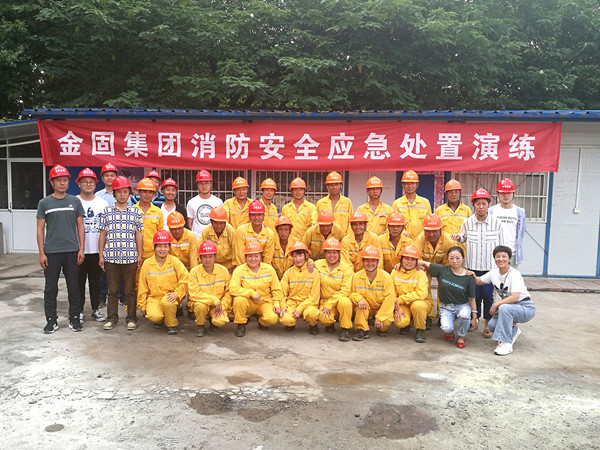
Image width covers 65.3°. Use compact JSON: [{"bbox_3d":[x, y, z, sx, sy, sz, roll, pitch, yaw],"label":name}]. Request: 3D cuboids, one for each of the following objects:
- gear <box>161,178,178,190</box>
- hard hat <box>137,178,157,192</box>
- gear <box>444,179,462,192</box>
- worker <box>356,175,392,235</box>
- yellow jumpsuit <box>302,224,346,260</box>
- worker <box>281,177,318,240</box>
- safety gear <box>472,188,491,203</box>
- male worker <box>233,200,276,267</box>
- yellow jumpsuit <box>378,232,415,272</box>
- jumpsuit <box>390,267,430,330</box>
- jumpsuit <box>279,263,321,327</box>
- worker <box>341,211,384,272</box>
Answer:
[{"bbox_3d":[-1.725,-0.534,6.200,0.220,0.160,0.270,0,5,-6],"label":"gear"},{"bbox_3d":[-1.768,-0.459,5.400,0.215,0.160,0.275,-1,10,-22],"label":"hard hat"},{"bbox_3d":[1.873,-0.475,5.700,0.215,0.160,0.275,2,2,17],"label":"gear"},{"bbox_3d":[0.949,0.218,5.880,0.490,1.650,0.330,1,6,3],"label":"worker"},{"bbox_3d":[0.285,0.525,5.680,0.530,1.112,0.550,1,5,0],"label":"yellow jumpsuit"},{"bbox_3d":[-0.013,0.241,6.080,0.520,1.710,0.330,1,4,0],"label":"worker"},{"bbox_3d":[2.005,-0.324,5.170,0.215,0.160,0.275,3,-8,19],"label":"safety gear"},{"bbox_3d":[-0.553,0.377,5.686,0.520,1.360,0.620,0,6,-3],"label":"male worker"},{"bbox_3d":[1.171,0.535,5.680,0.480,0.980,0.580,1,6,5],"label":"yellow jumpsuit"},{"bbox_3d":[1.232,0.818,5.220,0.450,0.640,0.620,2,5,9],"label":"jumpsuit"},{"bbox_3d":[-0.006,0.746,5.200,0.460,0.674,0.620,1,4,0],"label":"jumpsuit"},{"bbox_3d":[0.758,0.484,5.680,0.530,1.329,0.550,1,5,6],"label":"worker"}]

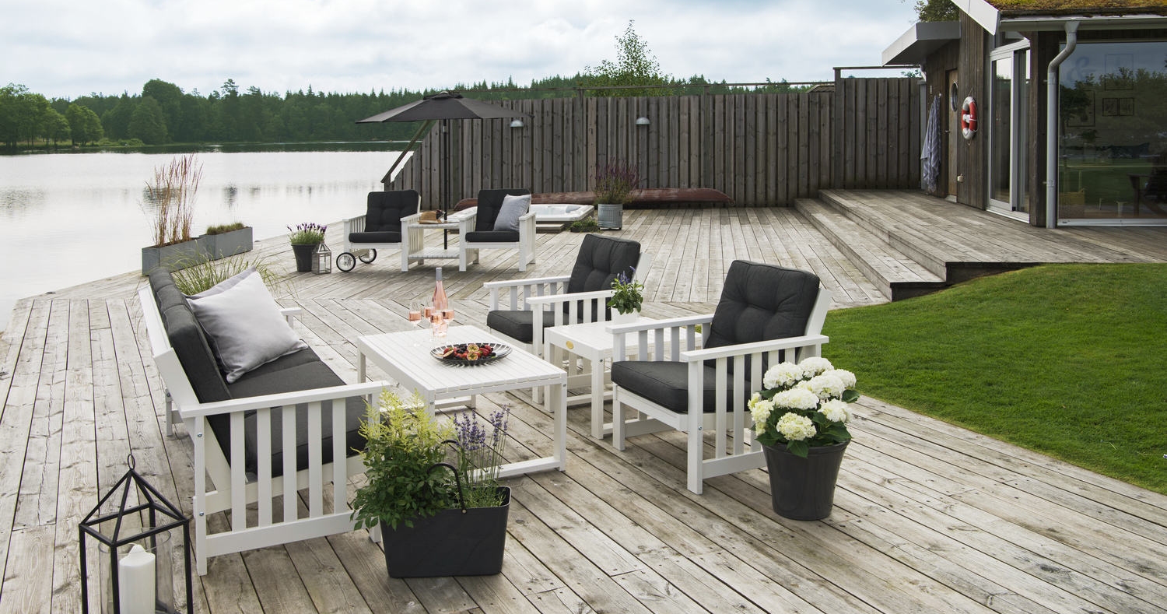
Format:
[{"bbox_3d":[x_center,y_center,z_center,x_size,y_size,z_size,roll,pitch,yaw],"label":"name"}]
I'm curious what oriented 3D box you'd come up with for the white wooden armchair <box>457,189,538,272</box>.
[{"bbox_3d":[-0.888,-0.816,9.922,0.695,0.841,0.768,1,11,4],"label":"white wooden armchair"}]

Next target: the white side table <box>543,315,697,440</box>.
[{"bbox_3d":[0.207,0.343,4.837,0.627,0.439,0.533,-6,12,-29],"label":"white side table"}]

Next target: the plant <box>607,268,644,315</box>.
[{"bbox_3d":[0.225,-0.076,5.014,0.195,0.279,0.189,0,11,3],"label":"plant"}]

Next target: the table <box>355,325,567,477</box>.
[{"bbox_3d":[-0.598,0.430,4.379,0.606,0.439,1.103,-6,12,-27],"label":"table"}]

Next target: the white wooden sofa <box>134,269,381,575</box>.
[{"bbox_3d":[-1.378,0.323,3.881,0.750,0.836,1.641,-5,12,-26],"label":"white wooden sofa"}]

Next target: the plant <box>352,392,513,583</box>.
[{"bbox_3d":[-0.502,0.583,3.158,0.515,0.590,0.320,-1,11,-3],"label":"plant"}]

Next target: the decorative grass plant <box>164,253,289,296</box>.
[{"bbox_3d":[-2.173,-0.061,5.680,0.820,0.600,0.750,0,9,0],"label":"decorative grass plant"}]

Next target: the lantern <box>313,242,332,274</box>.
[{"bbox_3d":[-2.682,-0.513,9.707,0.144,0.332,0.144,-6,12,-28],"label":"lantern"}]

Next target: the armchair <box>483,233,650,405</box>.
[{"bbox_3d":[-0.082,0.031,5.409,0.768,0.841,0.680,-5,12,-26],"label":"armchair"}]

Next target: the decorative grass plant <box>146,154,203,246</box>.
[{"bbox_3d":[-4.487,-1.183,10.295,0.580,1.000,0.680,-1,9,-3],"label":"decorative grass plant"}]

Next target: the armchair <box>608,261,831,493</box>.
[{"bbox_3d":[0.636,0.262,4.274,0.828,0.828,0.664,-5,11,-29],"label":"armchair"}]

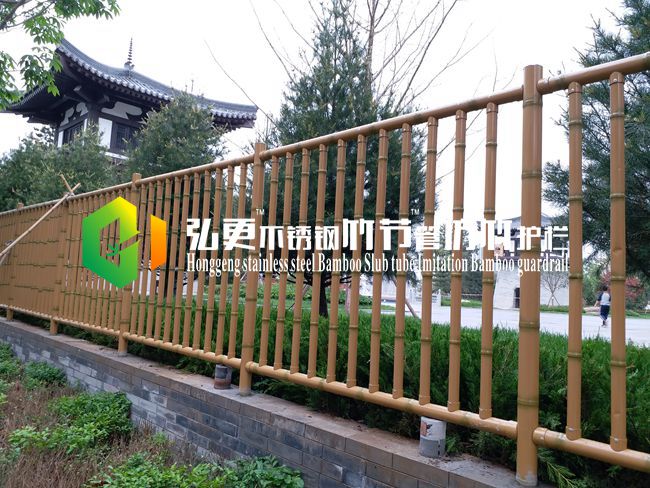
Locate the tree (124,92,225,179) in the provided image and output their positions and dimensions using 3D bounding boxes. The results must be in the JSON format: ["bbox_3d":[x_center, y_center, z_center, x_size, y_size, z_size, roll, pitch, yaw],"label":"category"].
[{"bbox_3d":[-3.017,-0.677,9.824,2.200,4.600,2.200,3,-4,0],"label":"tree"}]

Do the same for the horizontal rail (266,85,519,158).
[{"bbox_3d":[0.220,-0.645,2.891,0.060,0.060,1.860,7,-6,-44],"label":"horizontal rail"}]

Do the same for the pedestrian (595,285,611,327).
[{"bbox_3d":[11.182,2.506,20.336,0.580,1.680,0.420,1,-5,25],"label":"pedestrian"}]

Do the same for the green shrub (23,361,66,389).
[{"bbox_3d":[-2.790,1.285,5.062,0.330,0.220,0.380,7,-6,-44],"label":"green shrub"}]

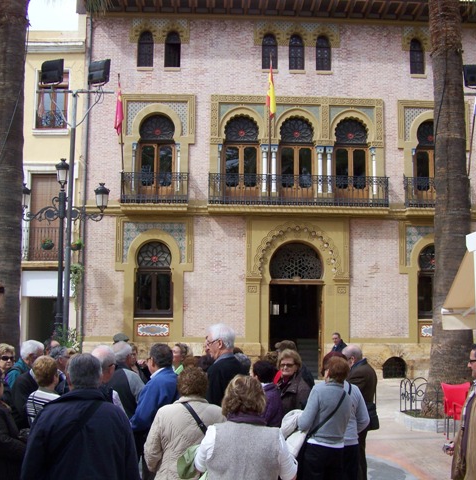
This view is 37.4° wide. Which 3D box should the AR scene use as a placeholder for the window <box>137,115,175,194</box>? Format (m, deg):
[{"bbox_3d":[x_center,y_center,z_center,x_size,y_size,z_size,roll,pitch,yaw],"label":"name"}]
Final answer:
[{"bbox_3d":[-2.918,-3.025,25.006,1.380,3.095,0.250,1,-7,-3],"label":"window"}]

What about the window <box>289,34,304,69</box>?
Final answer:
[{"bbox_3d":[2.146,-6.877,25.770,0.591,1.377,0.200,1,-7,-3],"label":"window"}]

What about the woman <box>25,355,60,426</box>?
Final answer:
[{"bbox_3d":[-1.465,1.661,5.261,0.480,1.580,0.340,-3,-7,25],"label":"woman"}]

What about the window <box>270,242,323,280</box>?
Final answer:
[{"bbox_3d":[2.054,0.744,24.887,1.890,1.387,0.200,1,-7,-3],"label":"window"}]

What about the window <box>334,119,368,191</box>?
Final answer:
[{"bbox_3d":[3.704,-2.666,22.773,1.126,2.675,0.250,1,-6,-2],"label":"window"}]

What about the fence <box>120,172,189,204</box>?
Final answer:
[{"bbox_3d":[-2.589,-1.564,21.983,2.093,1.002,0.550,1,-6,-2],"label":"fence"}]

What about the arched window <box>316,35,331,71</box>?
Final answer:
[{"bbox_3d":[2.897,-6.300,23.791,0.503,1.230,0.180,1,-7,-3],"label":"arched window"}]

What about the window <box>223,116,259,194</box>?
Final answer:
[{"bbox_3d":[0.097,-2.699,22.640,1.161,2.692,0.250,1,-6,-2],"label":"window"}]

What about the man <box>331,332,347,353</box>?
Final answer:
[{"bbox_3d":[1.905,2.607,13.399,0.520,1.672,0.360,-5,-9,37],"label":"man"}]

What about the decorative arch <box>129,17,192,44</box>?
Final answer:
[{"bbox_3d":[-2.812,-7.540,25.409,2.140,0.946,0.200,1,-7,-3],"label":"decorative arch"}]

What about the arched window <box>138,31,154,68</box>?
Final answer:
[{"bbox_3d":[-3.322,-6.916,25.441,0.593,1.359,0.200,1,-7,-3],"label":"arched window"}]

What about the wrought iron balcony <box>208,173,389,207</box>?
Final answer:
[{"bbox_3d":[1.972,-1.600,22.905,5.831,1.084,0.420,1,-7,-3],"label":"wrought iron balcony"}]

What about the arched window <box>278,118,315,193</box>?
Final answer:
[{"bbox_3d":[1.967,-2.695,23.391,1.152,2.885,0.250,1,-7,-3],"label":"arched window"}]

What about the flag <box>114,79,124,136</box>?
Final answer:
[{"bbox_3d":[-3.590,-3.996,21.332,0.317,1.745,0.300,1,-6,-2],"label":"flag"}]

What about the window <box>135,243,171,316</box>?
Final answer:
[{"bbox_3d":[-2.650,1.252,22.109,1.207,2.359,0.250,1,-6,-2],"label":"window"}]

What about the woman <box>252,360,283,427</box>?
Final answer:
[{"bbox_3d":[0.223,1.785,5.803,0.460,1.550,0.320,7,-10,-43],"label":"woman"}]

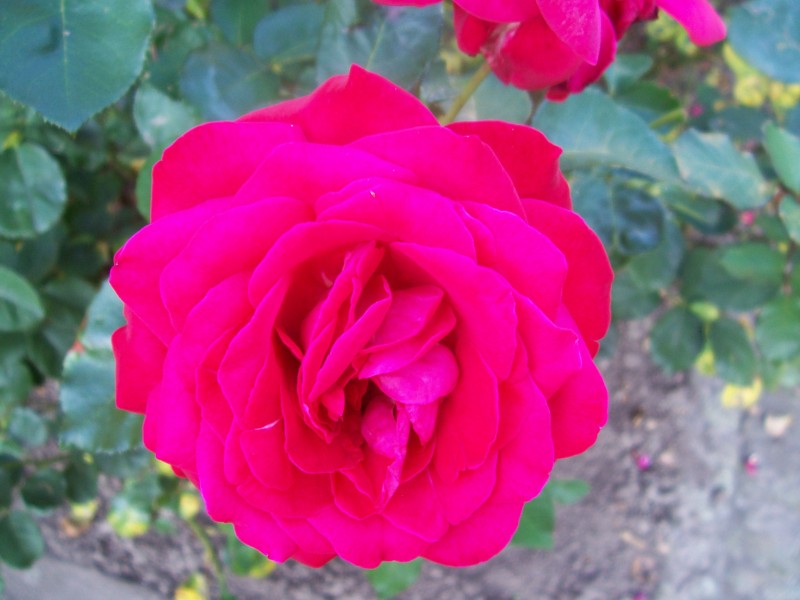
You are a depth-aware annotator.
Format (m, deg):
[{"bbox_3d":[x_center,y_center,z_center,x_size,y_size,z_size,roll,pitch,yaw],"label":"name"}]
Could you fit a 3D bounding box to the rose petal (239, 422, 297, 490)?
[{"bbox_3d":[-0.031,0.036,0.183,0.013,0.017,0.008,-13,8,-10],"label":"rose petal"}]

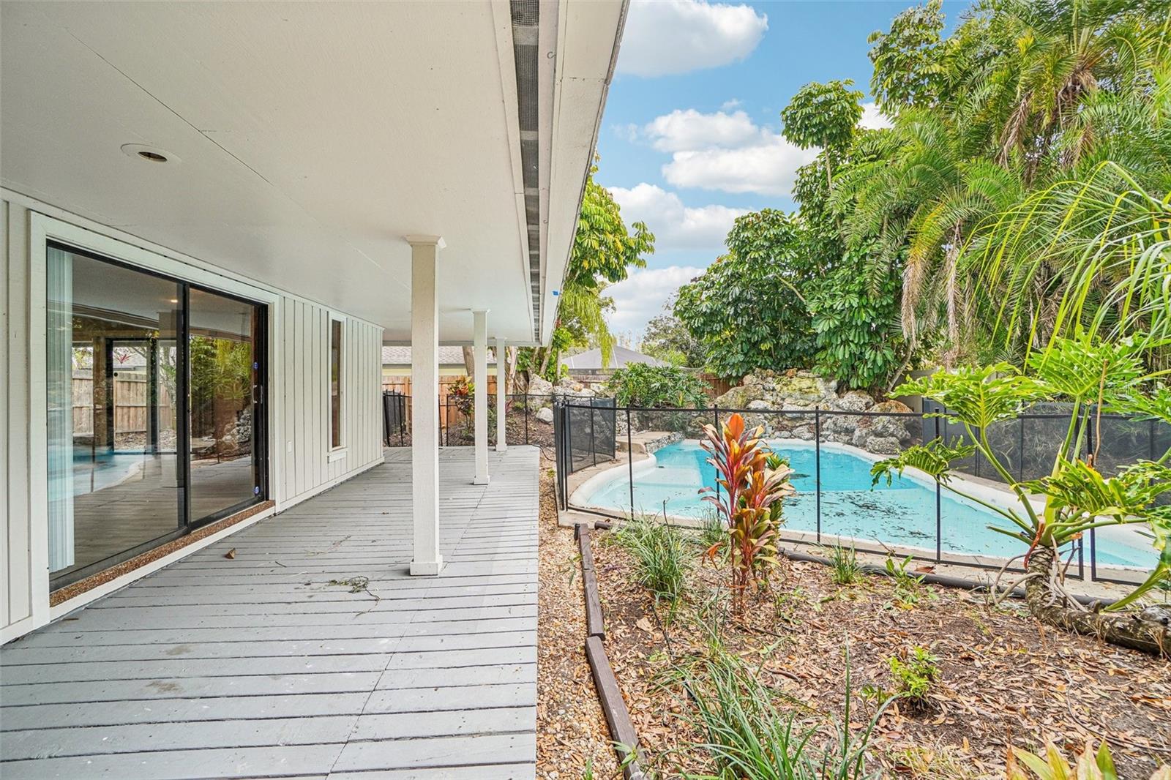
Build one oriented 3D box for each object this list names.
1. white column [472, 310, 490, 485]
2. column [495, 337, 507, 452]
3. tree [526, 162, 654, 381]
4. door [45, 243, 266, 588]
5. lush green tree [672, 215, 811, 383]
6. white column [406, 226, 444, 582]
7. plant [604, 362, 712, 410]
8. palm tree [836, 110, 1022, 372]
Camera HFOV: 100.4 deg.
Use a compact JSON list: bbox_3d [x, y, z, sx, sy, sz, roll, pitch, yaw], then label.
[{"bbox_3d":[-1.486,0.096,6.916,0.220,2.450,0.220,0,0,-5],"label":"white column"},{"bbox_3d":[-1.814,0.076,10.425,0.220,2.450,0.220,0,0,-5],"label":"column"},{"bbox_3d":[0.152,-3.109,14.500,3.600,6.200,3.600,0,0,1],"label":"tree"},{"bbox_3d":[-3.208,0.142,3.907,0.120,2.030,2.290,0,0,-5],"label":"door"},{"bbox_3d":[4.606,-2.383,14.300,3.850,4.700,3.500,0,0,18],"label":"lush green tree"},{"bbox_3d":[-1.181,0.115,3.617,0.220,2.450,0.220,0,0,-5],"label":"white column"},{"bbox_3d":[2.098,-0.110,14.300,2.950,1.400,2.200,0,0,8],"label":"plant"},{"bbox_3d":[7.726,-2.770,11.200,3.700,5.400,3.800,0,0,35],"label":"palm tree"}]

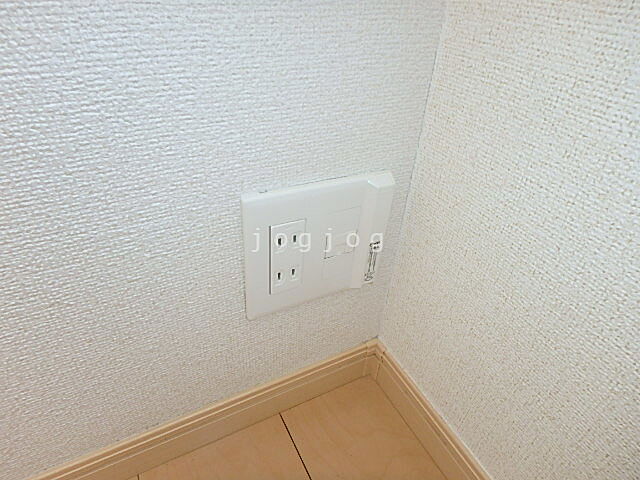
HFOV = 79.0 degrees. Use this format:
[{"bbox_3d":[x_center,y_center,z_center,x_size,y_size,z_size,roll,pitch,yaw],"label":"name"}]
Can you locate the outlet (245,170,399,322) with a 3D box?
[{"bbox_3d":[0.003,0.008,0.330,0.131,0.119,0.016,-13,38,-25],"label":"outlet"}]

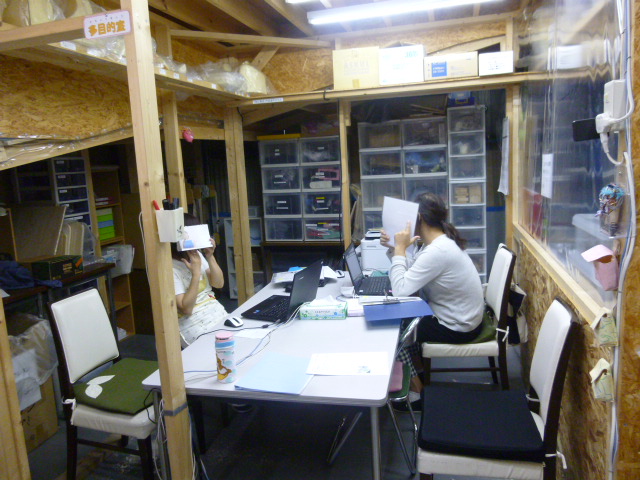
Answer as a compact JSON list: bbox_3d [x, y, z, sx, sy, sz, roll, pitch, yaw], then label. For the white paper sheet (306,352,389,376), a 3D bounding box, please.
[{"bbox_3d":[0.111,0.473,1.776,0.295,0.004,0.208,-2,9,5],"label":"white paper sheet"}]

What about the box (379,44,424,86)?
[{"bbox_3d":[0.569,-1.168,3.151,0.285,0.230,0.220,0,9,17],"label":"box"}]

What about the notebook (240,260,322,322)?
[{"bbox_3d":[-0.197,0.258,2.476,0.330,0.244,0.367,1,10,24],"label":"notebook"}]

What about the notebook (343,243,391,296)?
[{"bbox_3d":[0.323,0.168,2.734,0.305,0.238,0.355,-1,9,12],"label":"notebook"}]

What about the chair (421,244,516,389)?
[{"bbox_3d":[0.854,0.508,2.719,0.510,0.920,0.440,-1,9,12],"label":"chair"}]

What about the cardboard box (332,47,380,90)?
[{"bbox_3d":[0.280,-1.179,3.246,0.315,0.257,0.240,0,9,17],"label":"cardboard box"}]

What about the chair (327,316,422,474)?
[{"bbox_3d":[0.295,0.691,2.374,0.490,0.780,0.450,0,9,16],"label":"chair"}]

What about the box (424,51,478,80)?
[{"bbox_3d":[0.974,-1.268,3.448,0.375,0.164,0.280,0,9,16],"label":"box"}]

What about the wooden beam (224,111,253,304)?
[{"bbox_3d":[-0.674,-0.124,3.998,0.115,1.970,0.090,0,9,16],"label":"wooden beam"}]

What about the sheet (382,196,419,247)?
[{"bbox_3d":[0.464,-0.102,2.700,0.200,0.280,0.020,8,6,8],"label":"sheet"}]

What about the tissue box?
[{"bbox_3d":[0.025,0.361,2.350,0.230,0.056,0.114,-1,9,9],"label":"tissue box"}]

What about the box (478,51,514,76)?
[{"bbox_3d":[1.132,-1.117,2.982,0.198,0.130,0.200,0,9,17],"label":"box"}]

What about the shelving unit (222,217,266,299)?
[{"bbox_3d":[-0.815,0.203,5.311,0.425,0.900,0.290,-2,9,10],"label":"shelving unit"}]

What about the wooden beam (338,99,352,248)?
[{"bbox_3d":[0.224,-0.118,3.750,0.045,1.950,0.088,0,9,16],"label":"wooden beam"}]

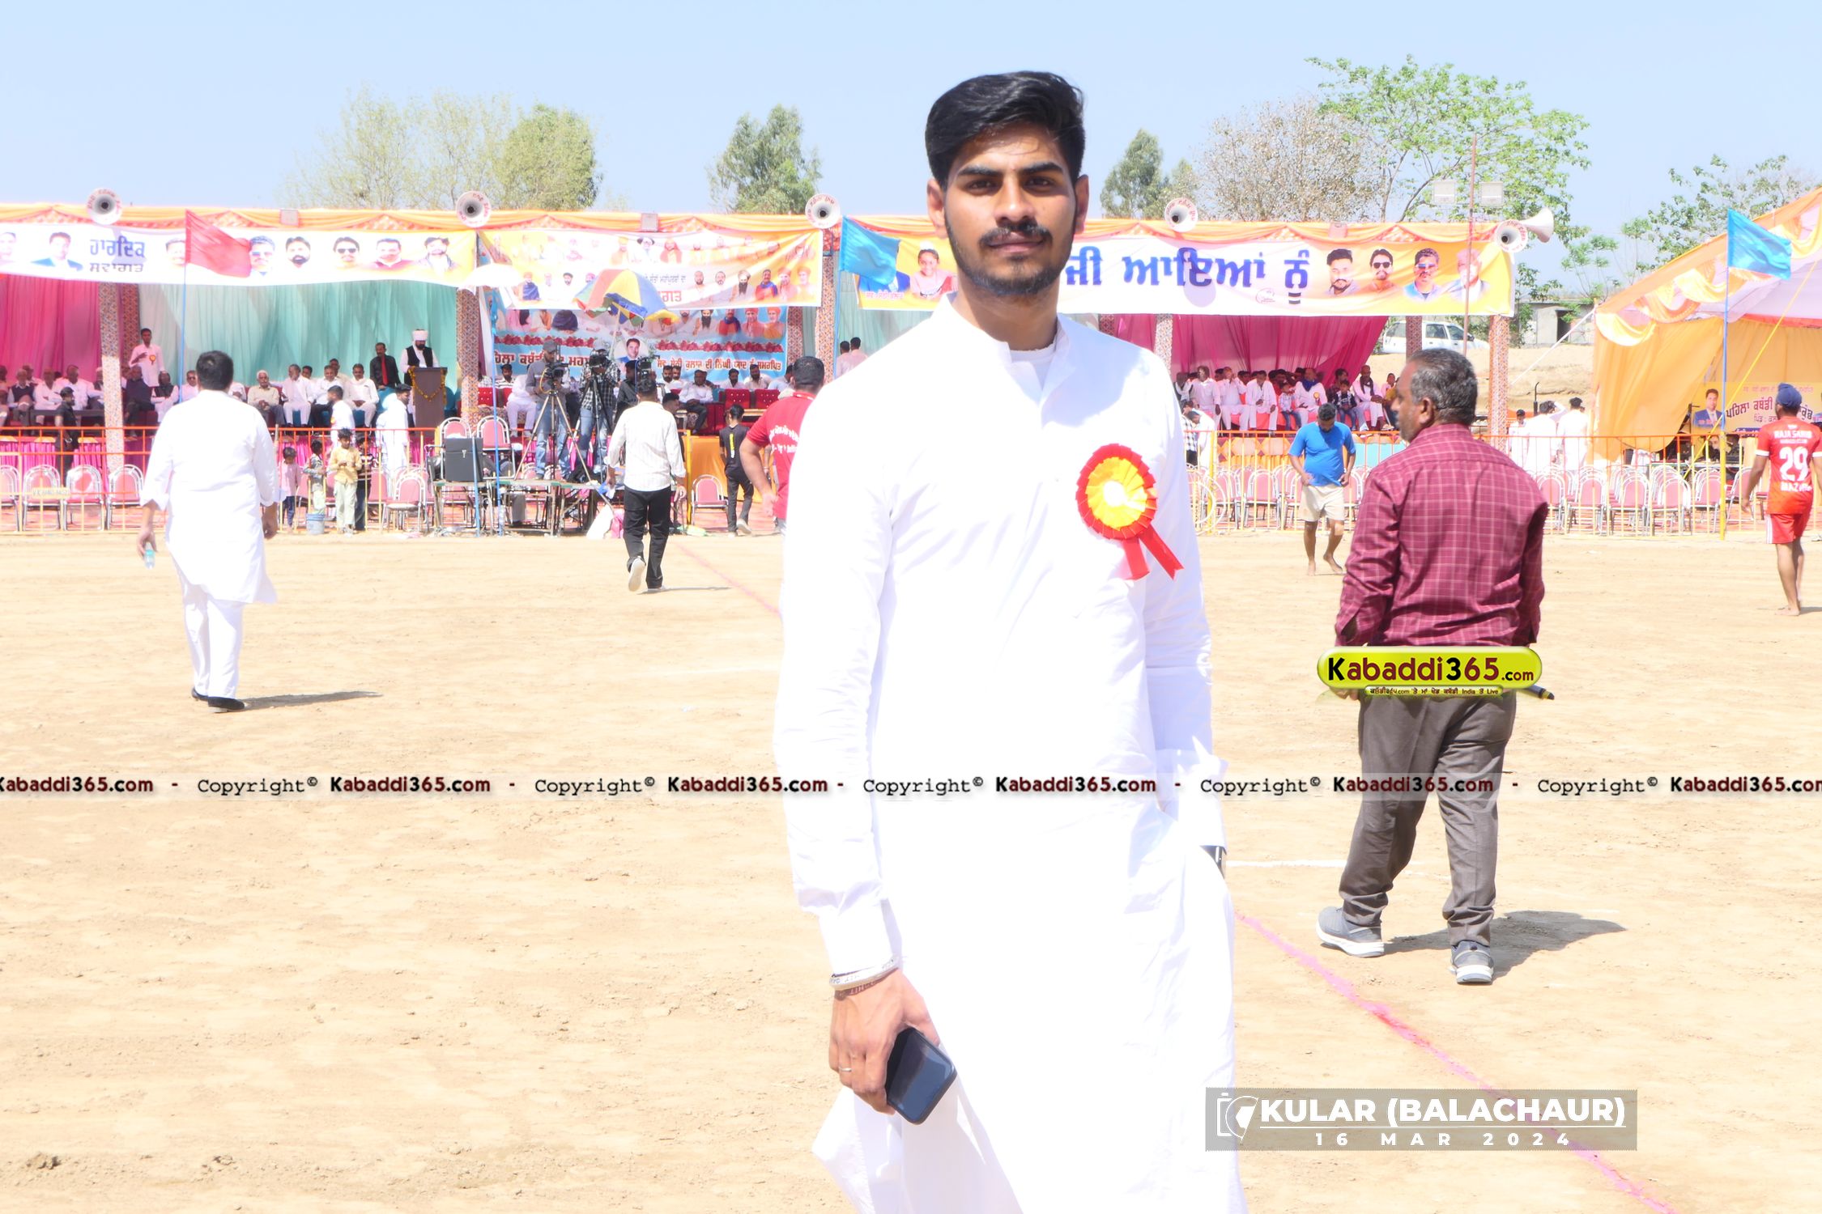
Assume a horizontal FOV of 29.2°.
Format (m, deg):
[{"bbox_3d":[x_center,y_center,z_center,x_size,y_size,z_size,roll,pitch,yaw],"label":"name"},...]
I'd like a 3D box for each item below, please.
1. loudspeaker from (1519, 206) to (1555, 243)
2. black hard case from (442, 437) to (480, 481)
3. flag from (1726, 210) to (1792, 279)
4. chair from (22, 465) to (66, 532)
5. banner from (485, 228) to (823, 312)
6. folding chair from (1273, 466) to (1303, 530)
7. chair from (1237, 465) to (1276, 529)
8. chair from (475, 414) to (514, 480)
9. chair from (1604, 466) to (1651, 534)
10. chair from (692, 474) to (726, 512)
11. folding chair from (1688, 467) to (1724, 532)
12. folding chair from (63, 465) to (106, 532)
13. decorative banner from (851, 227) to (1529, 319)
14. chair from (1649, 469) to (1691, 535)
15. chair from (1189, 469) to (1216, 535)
[{"bbox_3d":[8.785,-5.387,49.200,0.520,0.490,0.480,0,3,-14],"label":"loudspeaker"},{"bbox_3d":[-5.458,-1.803,42.300,0.450,0.530,0.320,0,3,-3],"label":"black hard case"},{"bbox_3d":[11.249,-4.815,46.300,0.860,0.900,0.200,0,3,0],"label":"flag"},{"bbox_3d":[-11.081,-1.391,44.600,0.500,0.850,0.500,0,3,-10],"label":"chair"},{"bbox_3d":[-3.507,-4.581,47.400,4.600,1.100,0.080,0,3,-8],"label":"banner"},{"bbox_3d":[5.365,-1.519,49.200,0.470,0.860,0.520,1,3,7],"label":"folding chair"},{"bbox_3d":[4.894,-1.496,48.800,0.470,0.860,0.520,1,3,7],"label":"chair"},{"bbox_3d":[-5.441,-2.083,45.600,0.470,0.860,0.520,0,3,-8],"label":"chair"},{"bbox_3d":[9.498,-1.332,46.000,0.460,0.860,0.520,1,3,18],"label":"chair"},{"bbox_3d":[-2.740,-1.414,47.500,0.460,0.860,0.520,0,3,-8],"label":"chair"},{"bbox_3d":[10.569,-1.365,46.300,0.460,0.860,0.520,1,3,19],"label":"folding chair"},{"bbox_3d":[-10.554,-1.391,44.600,0.500,0.850,0.500,0,3,-10],"label":"folding chair"},{"bbox_3d":[3.892,-4.650,49.000,9.360,1.100,0.100,0,3,-6],"label":"decorative banner"},{"bbox_3d":[10.023,-1.326,46.000,0.460,0.860,0.520,1,3,19],"label":"chair"},{"bbox_3d":[3.974,-1.468,48.500,0.470,0.860,0.520,1,3,5],"label":"chair"}]

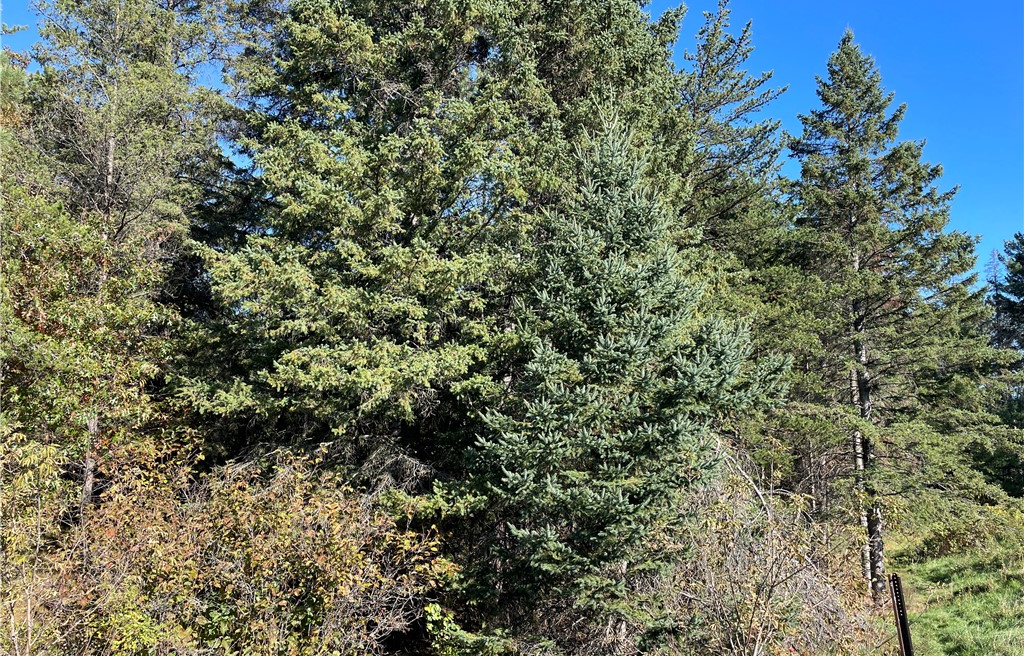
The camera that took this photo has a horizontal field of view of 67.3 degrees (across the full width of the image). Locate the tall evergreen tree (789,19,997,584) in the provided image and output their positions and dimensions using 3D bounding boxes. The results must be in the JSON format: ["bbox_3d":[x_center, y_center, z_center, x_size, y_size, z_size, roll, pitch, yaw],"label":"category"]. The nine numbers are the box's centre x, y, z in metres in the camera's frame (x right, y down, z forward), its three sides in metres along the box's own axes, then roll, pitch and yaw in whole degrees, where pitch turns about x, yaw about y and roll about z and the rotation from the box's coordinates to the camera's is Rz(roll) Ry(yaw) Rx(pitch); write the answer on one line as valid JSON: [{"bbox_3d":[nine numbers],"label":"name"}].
[{"bbox_3d":[4.500,-0.300,9.300,2.900,7.000,2.900,0,-7,0],"label":"tall evergreen tree"}]

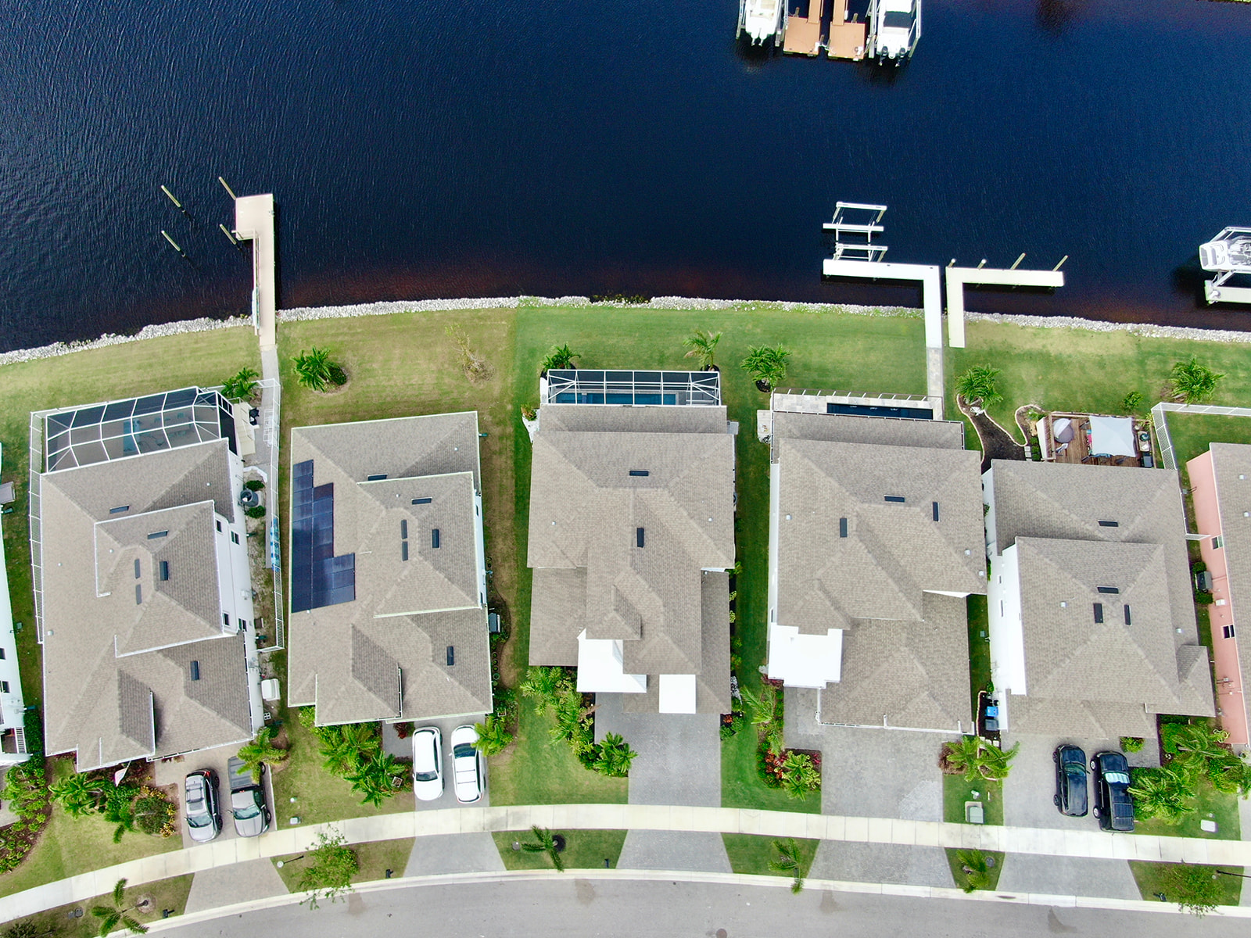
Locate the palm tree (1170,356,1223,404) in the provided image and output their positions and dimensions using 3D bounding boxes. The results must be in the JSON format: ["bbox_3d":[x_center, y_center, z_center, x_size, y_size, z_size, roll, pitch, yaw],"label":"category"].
[{"bbox_3d":[42.851,-6.481,65.594,3.960,3.300,3.830,0,72,0],"label":"palm tree"}]

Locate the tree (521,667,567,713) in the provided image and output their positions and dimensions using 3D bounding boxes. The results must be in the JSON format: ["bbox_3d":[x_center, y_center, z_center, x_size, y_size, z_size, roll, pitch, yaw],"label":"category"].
[{"bbox_3d":[-5.448,14.885,58.571,3.130,3.400,2.980,0,72,0],"label":"tree"}]

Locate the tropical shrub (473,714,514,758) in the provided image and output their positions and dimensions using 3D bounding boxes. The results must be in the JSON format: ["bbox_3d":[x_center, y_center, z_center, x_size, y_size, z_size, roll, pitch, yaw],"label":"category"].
[{"bbox_3d":[-8.722,17.895,57.747,2.700,3.100,2.400,0,72,0],"label":"tropical shrub"}]

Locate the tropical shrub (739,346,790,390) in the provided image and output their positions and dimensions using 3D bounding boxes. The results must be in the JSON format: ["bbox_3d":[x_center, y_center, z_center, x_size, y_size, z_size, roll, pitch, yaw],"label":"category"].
[{"bbox_3d":[10.561,-7.555,65.891,3.830,3.400,3.460,0,72,0],"label":"tropical shrub"}]

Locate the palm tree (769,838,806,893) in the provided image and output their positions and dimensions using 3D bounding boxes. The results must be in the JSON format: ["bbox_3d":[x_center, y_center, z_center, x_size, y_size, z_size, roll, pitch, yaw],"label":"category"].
[{"bbox_3d":[10.083,25.076,55.186,2.320,4.700,3.180,0,72,0],"label":"palm tree"}]

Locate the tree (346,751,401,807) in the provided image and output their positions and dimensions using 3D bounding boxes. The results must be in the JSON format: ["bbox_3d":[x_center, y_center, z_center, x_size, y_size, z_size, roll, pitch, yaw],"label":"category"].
[{"bbox_3d":[-16.318,20.260,56.818,3.550,3.400,3.400,0,72,0],"label":"tree"}]

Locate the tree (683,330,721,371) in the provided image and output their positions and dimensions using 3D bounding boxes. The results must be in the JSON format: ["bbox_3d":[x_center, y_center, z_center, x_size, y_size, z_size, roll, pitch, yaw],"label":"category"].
[{"bbox_3d":[5.827,-8.772,66.248,2.950,4.000,3.050,0,72,0],"label":"tree"}]

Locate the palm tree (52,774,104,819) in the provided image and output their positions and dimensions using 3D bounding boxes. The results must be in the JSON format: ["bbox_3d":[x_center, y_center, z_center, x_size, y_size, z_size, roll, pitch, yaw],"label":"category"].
[{"bbox_3d":[-35.200,21.206,56.457,3.400,3.500,2.650,0,72,0],"label":"palm tree"}]

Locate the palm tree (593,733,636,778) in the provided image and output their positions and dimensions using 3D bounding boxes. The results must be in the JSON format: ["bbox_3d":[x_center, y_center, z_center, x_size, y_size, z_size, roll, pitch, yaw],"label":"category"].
[{"bbox_3d":[-0.706,18.999,57.492,2.890,2.900,2.800,0,72,0],"label":"palm tree"}]

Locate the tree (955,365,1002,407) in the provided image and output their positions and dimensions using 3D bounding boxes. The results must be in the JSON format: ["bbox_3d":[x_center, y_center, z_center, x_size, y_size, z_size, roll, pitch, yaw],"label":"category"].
[{"bbox_3d":[26.547,-6.081,65.617,3.300,3.700,3.100,0,72,0],"label":"tree"}]

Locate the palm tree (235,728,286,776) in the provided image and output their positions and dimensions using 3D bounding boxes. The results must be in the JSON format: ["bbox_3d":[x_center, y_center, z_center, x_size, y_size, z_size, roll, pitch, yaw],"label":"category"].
[{"bbox_3d":[-23.602,18.679,57.018,3.230,4.000,3.190,0,72,0],"label":"palm tree"}]

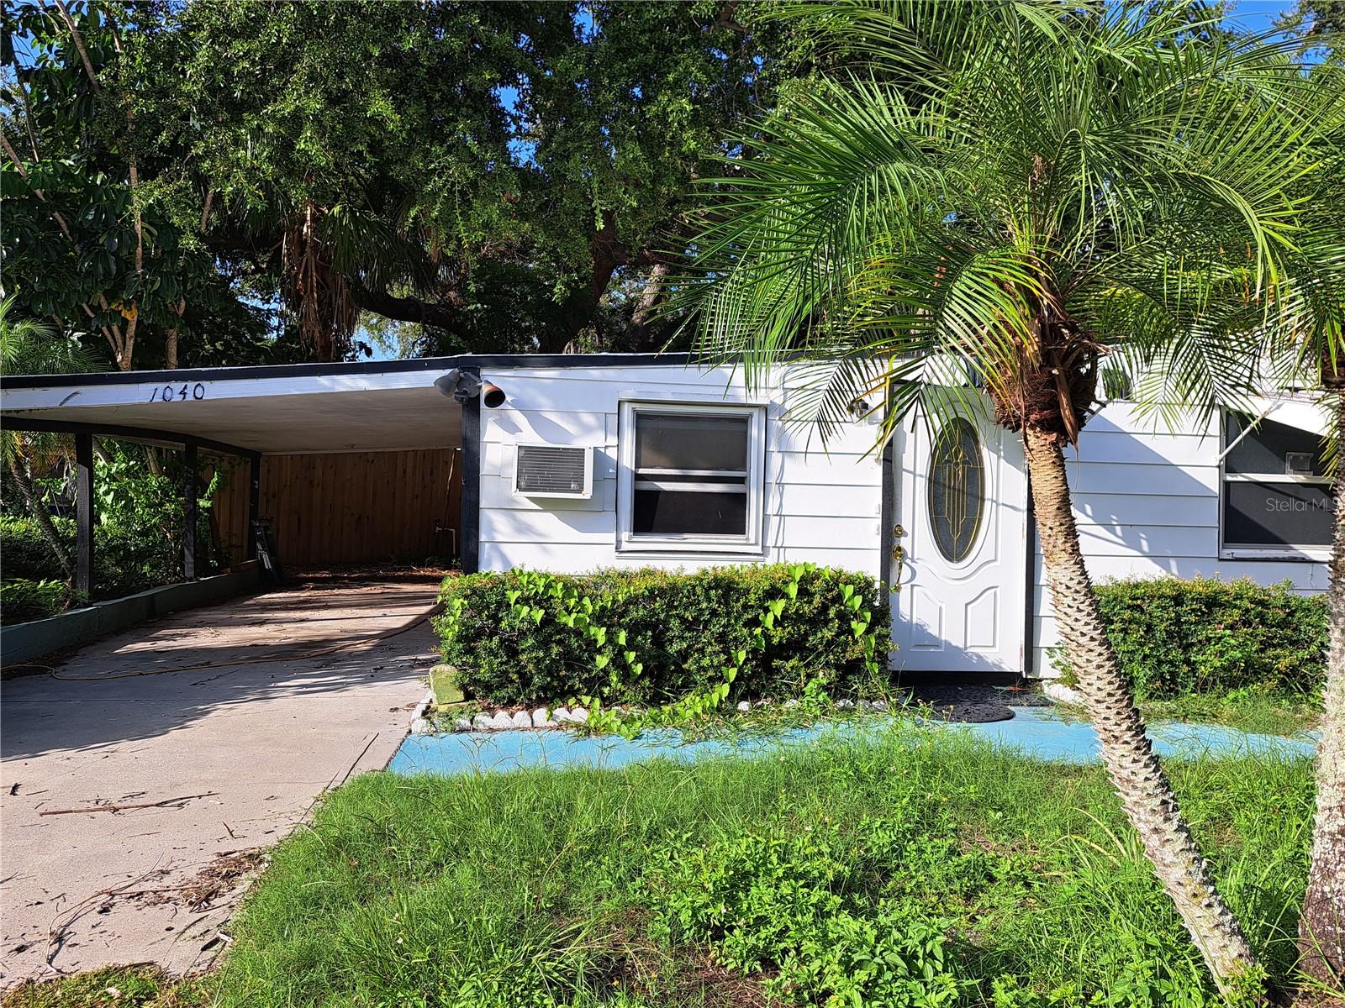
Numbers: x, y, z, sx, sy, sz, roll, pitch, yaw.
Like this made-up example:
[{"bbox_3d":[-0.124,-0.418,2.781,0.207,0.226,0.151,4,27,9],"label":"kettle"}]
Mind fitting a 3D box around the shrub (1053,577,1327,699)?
[{"bbox_3d":[3.540,0.875,6.240,1.750,0.740,0.640,1,0,-7],"label":"shrub"}]

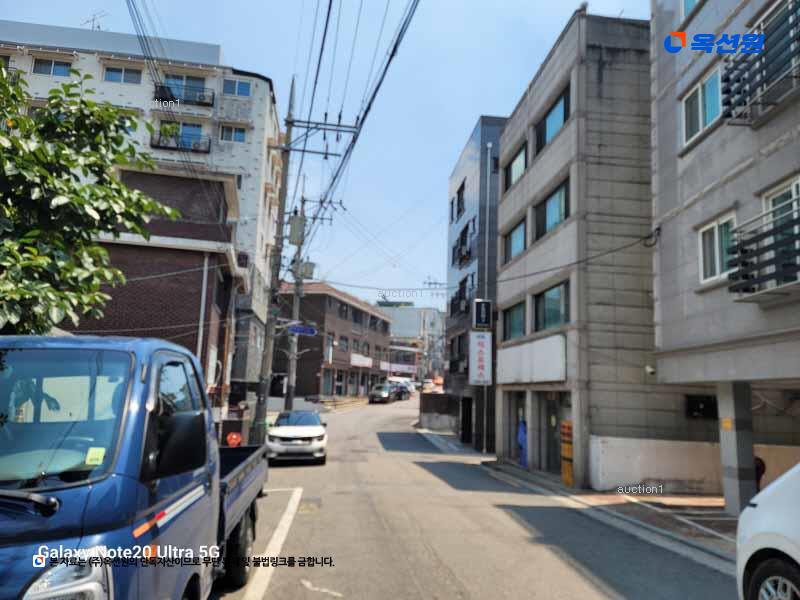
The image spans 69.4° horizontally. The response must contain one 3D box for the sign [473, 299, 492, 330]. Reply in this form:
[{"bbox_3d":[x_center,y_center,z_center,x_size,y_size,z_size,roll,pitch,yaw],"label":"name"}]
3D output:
[{"bbox_3d":[3.156,0.562,22.106,0.760,1.170,0.250,3,-9,-5],"label":"sign"}]

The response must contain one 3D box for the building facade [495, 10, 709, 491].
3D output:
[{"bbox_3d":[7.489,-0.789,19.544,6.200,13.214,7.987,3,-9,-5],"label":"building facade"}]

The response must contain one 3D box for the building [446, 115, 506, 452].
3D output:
[{"bbox_3d":[6.945,-0.351,31.019,7.500,15.700,8.000,3,-9,-5],"label":"building"}]

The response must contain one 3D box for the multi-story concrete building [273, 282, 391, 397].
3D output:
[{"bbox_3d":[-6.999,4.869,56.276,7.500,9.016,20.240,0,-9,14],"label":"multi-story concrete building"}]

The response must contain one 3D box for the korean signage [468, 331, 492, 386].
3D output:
[{"bbox_3d":[3.043,2.219,21.841,0.900,2.050,0.250,3,-9,-5],"label":"korean signage"}]

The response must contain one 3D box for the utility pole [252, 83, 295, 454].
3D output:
[{"bbox_3d":[-4.194,-1.478,19.653,0.360,13.160,0.360,4,-9,-5],"label":"utility pole"}]

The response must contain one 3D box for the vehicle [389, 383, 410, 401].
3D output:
[{"bbox_3d":[0.020,9.003,56.792,1.850,1.680,4.600,1,-9,10],"label":"vehicle"}]

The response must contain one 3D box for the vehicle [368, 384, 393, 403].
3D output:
[{"bbox_3d":[-1.569,8.420,51.610,1.830,1.600,4.500,1,-9,10],"label":"vehicle"}]

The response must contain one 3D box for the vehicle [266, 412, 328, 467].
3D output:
[{"bbox_3d":[-3.302,4.500,19.263,1.800,1.580,4.300,3,-9,-6],"label":"vehicle"}]

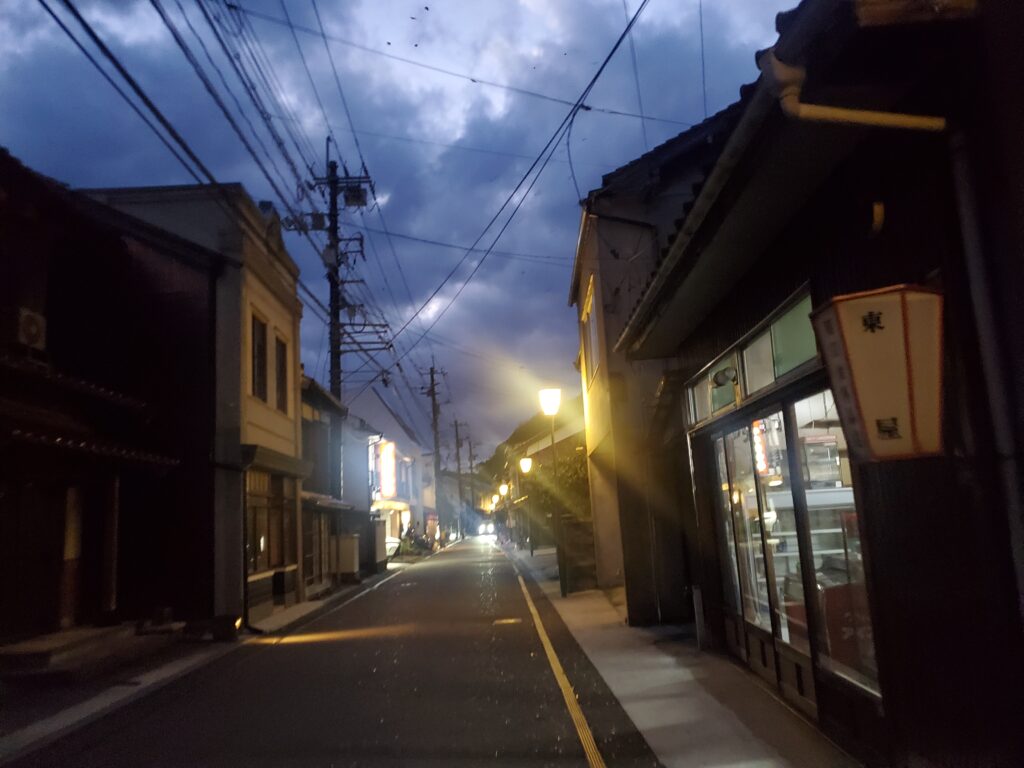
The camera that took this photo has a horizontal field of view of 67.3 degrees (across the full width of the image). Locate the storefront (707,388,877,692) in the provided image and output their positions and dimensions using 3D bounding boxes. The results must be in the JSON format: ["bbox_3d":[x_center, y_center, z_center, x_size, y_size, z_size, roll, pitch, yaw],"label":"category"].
[{"bbox_3d":[2.009,1.105,5.948,0.150,1.750,3.300,-4,-10,2],"label":"storefront"}]

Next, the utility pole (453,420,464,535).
[{"bbox_3d":[-4.928,8.851,72.586,0.800,10.890,0.500,-3,-10,-2],"label":"utility pole"}]

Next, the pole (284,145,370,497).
[{"bbox_3d":[-4.780,-0.875,20.473,2.500,12.140,0.900,-3,-10,-2],"label":"pole"}]

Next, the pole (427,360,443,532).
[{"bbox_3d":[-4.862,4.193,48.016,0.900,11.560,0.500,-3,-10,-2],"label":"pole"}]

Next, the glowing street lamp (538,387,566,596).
[{"bbox_3d":[0.820,1.923,14.068,0.400,3.810,0.400,-3,-10,-2],"label":"glowing street lamp"}]

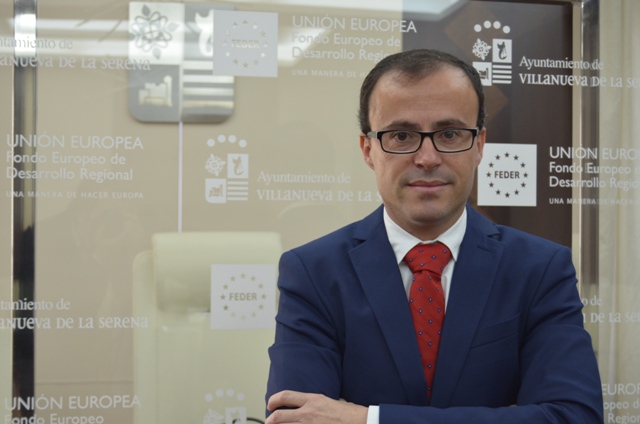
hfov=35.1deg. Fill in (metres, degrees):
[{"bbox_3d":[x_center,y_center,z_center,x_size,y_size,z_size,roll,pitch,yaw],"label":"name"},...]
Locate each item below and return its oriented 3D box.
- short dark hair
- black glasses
[{"bbox_3d":[0.150,-0.154,1.475,0.180,0.165,0.188,-1,2,2],"label":"short dark hair"},{"bbox_3d":[0.146,-0.094,1.415,0.146,0.041,0.138,-1,2,2],"label":"black glasses"}]

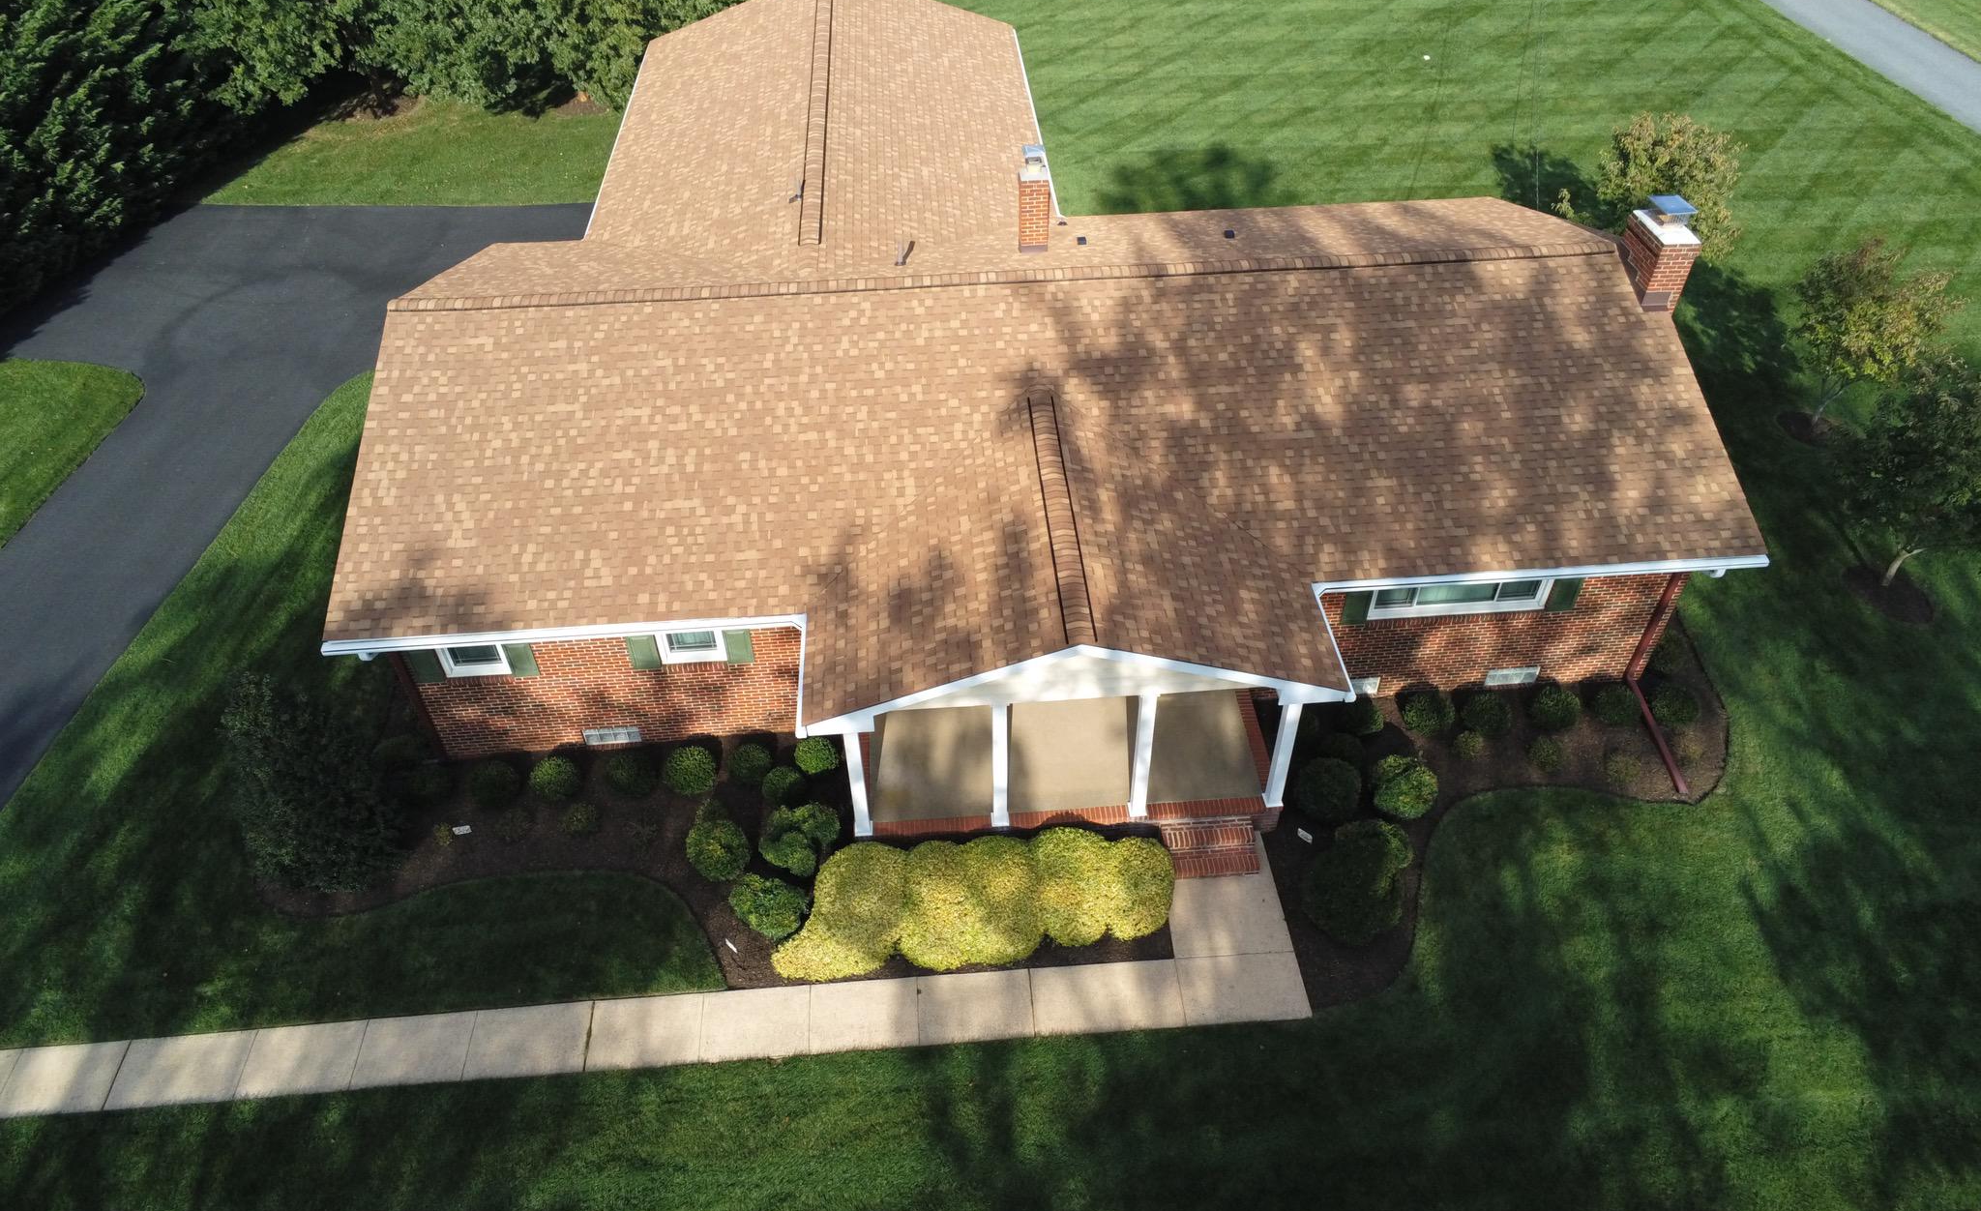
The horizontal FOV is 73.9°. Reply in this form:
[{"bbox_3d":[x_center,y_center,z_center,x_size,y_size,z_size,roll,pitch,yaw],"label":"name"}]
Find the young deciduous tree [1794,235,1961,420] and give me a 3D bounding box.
[{"bbox_3d":[15.311,-4.747,23.155,2.550,3.640,2.550,-3,44,-2],"label":"young deciduous tree"}]

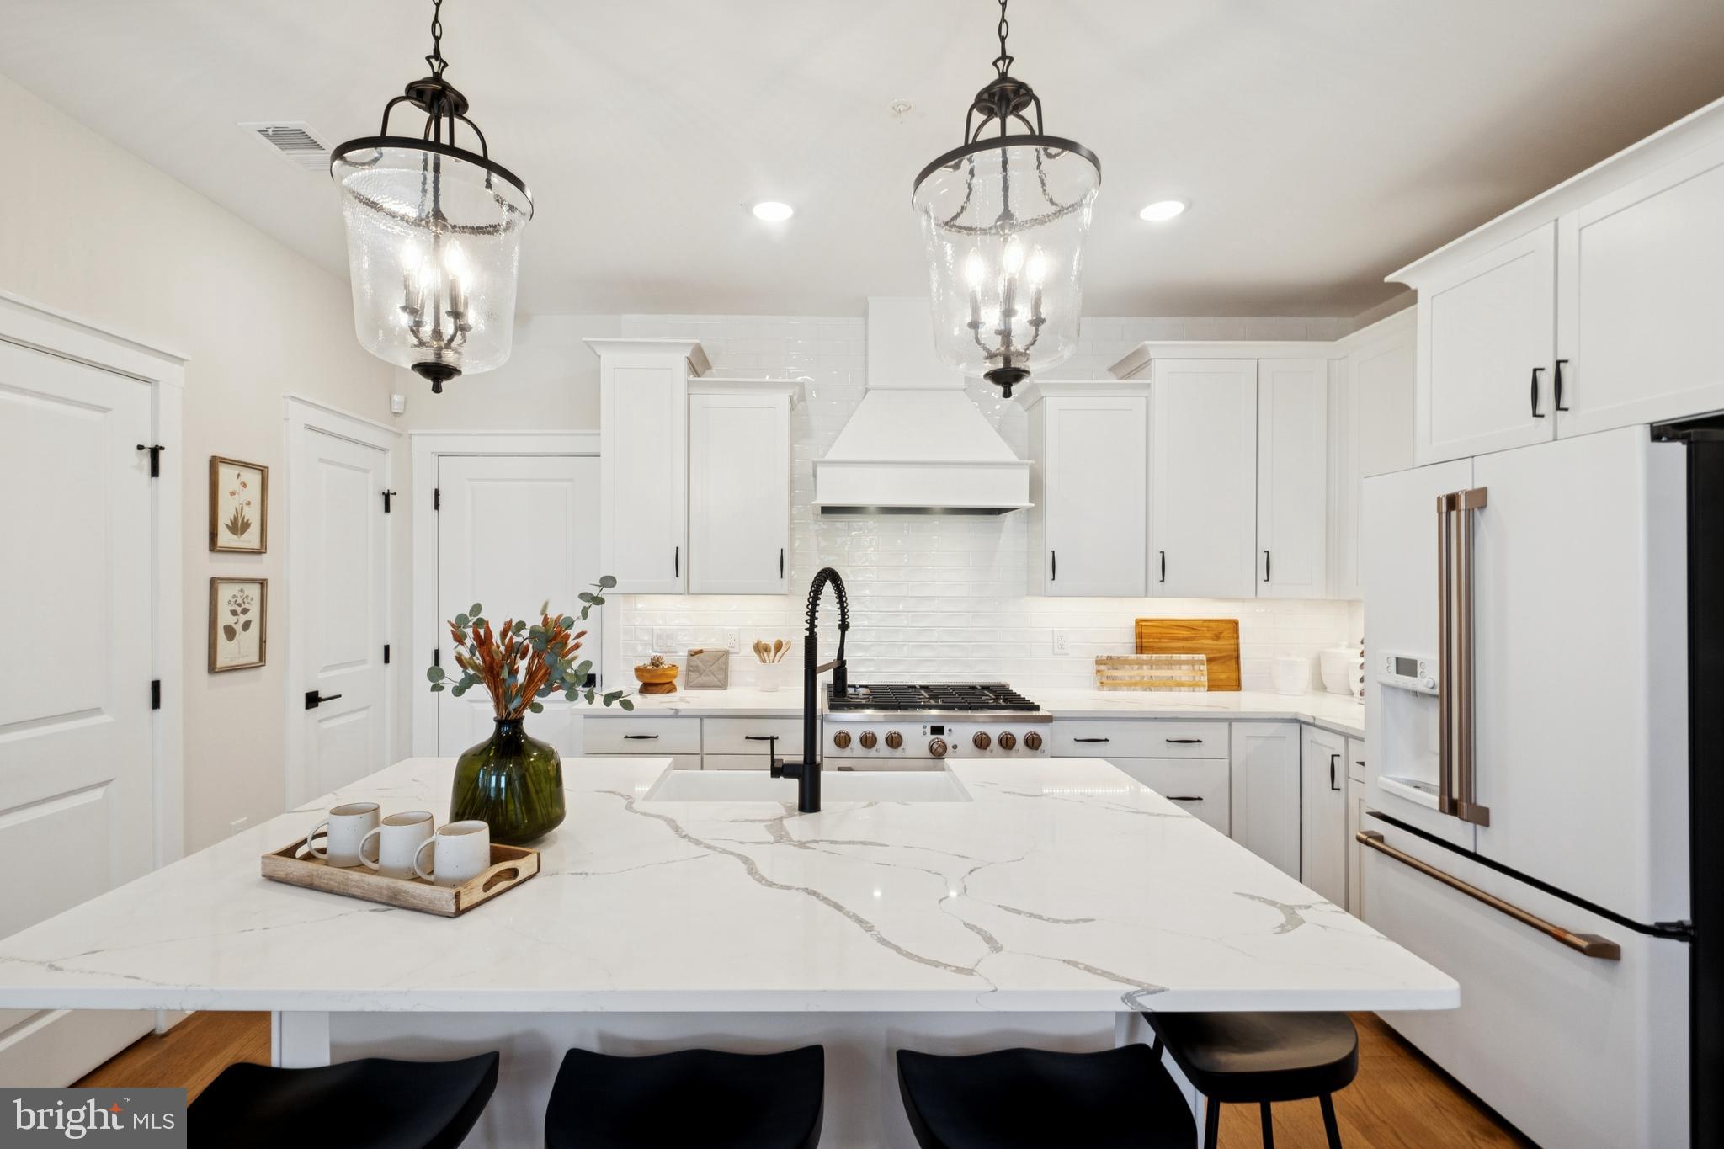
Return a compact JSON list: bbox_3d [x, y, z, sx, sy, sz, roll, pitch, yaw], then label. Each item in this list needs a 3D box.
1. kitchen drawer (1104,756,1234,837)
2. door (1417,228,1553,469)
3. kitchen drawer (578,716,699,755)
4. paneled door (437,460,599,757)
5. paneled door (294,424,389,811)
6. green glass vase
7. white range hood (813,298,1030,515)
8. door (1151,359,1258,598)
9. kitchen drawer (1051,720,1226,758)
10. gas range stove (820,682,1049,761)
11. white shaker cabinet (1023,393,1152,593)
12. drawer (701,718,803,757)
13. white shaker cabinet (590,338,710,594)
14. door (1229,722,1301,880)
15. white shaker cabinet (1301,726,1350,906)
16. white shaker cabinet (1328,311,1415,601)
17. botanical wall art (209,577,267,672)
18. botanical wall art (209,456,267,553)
[{"bbox_3d":[1.135,0.914,2.969,0.746,0.296,0.030,0,0,-1],"label":"kitchen drawer"},{"bbox_3d":[1.904,-0.670,2.213,0.025,0.604,0.457,0,0,-3],"label":"door"},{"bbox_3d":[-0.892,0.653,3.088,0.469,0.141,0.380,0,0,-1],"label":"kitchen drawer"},{"bbox_3d":[-1.688,0.432,3.543,0.810,2.020,0.045,0,0,-1],"label":"paneled door"},{"bbox_3d":[-2.297,0.420,3.180,0.045,2.034,0.540,0,0,-1],"label":"paneled door"},{"bbox_3d":[-0.748,0.426,1.522,0.239,0.238,0.239,0,0,0],"label":"green glass vase"},{"bbox_3d":[0.262,-0.782,3.302,0.940,0.998,0.510,0,0,-1],"label":"white range hood"},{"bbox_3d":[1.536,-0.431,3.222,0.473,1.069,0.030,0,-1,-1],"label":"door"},{"bbox_3d":[1.135,0.681,2.969,0.746,0.147,0.030,0,0,-1],"label":"kitchen drawer"},{"bbox_3d":[0.299,0.992,3.193,0.912,0.937,0.690,0,0,-1],"label":"gas range stove"},{"bbox_3d":[1.057,-0.369,3.390,0.469,0.939,0.345,0,0,-1],"label":"white shaker cabinet"},{"bbox_3d":[-0.416,0.667,2.969,0.475,0.147,0.030,0,0,-1],"label":"drawer"},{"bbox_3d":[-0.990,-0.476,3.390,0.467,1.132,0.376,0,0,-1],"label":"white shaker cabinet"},{"bbox_3d":[1.667,0.987,2.974,0.276,0.746,0.025,0,0,-1],"label":"door"},{"bbox_3d":[1.820,0.985,2.827,0.025,0.746,0.249,0,0,-3],"label":"white shaker cabinet"},{"bbox_3d":[2.268,-0.444,2.936,0.360,1.118,0.580,0,0,-1],"label":"white shaker cabinet"},{"bbox_3d":[-2.200,0.171,2.548,0.025,0.327,0.244,0,0,-3],"label":"botanical wall art"},{"bbox_3d":[-2.200,-0.239,2.548,0.025,0.330,0.244,0,0,-3],"label":"botanical wall art"}]

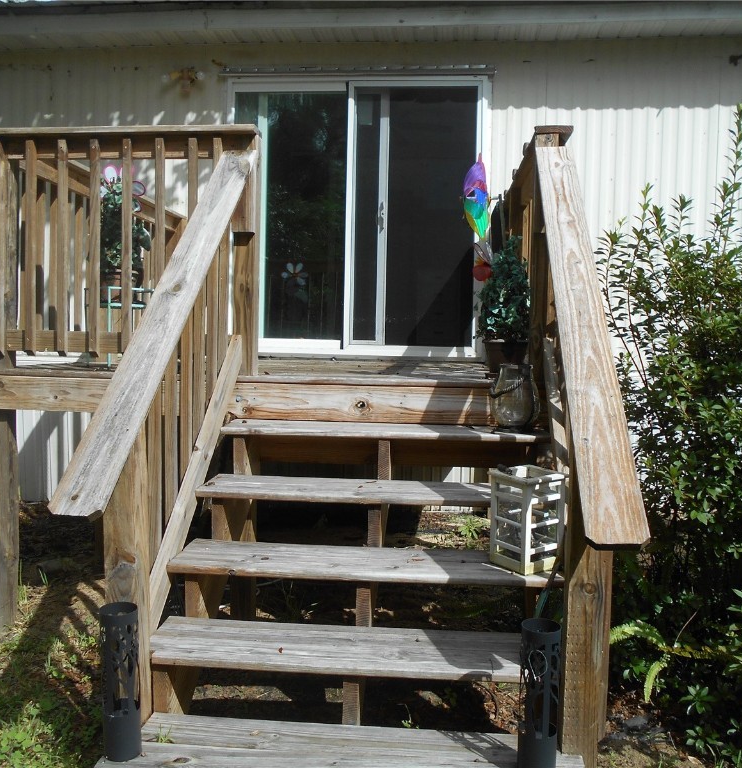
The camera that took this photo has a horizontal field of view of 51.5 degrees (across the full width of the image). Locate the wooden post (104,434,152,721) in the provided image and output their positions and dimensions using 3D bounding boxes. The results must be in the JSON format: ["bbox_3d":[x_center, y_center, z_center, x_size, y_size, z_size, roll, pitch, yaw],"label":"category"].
[{"bbox_3d":[-0.688,0.605,2.180,0.089,0.960,0.089,1,4,5],"label":"wooden post"}]

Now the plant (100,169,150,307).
[{"bbox_3d":[-1.212,-0.707,3.732,0.260,0.630,0.260,1,4,5],"label":"plant"}]

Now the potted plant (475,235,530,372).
[{"bbox_3d":[0.565,-0.330,3.271,0.240,0.610,0.240,1,4,5],"label":"potted plant"}]

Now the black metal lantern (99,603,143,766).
[{"bbox_3d":[-0.652,0.773,2.009,0.102,0.390,0.102,1,4,5],"label":"black metal lantern"}]

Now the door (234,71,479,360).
[{"bbox_3d":[-0.094,-1.170,5.444,1.820,1.940,0.100,1,4,5],"label":"door"}]

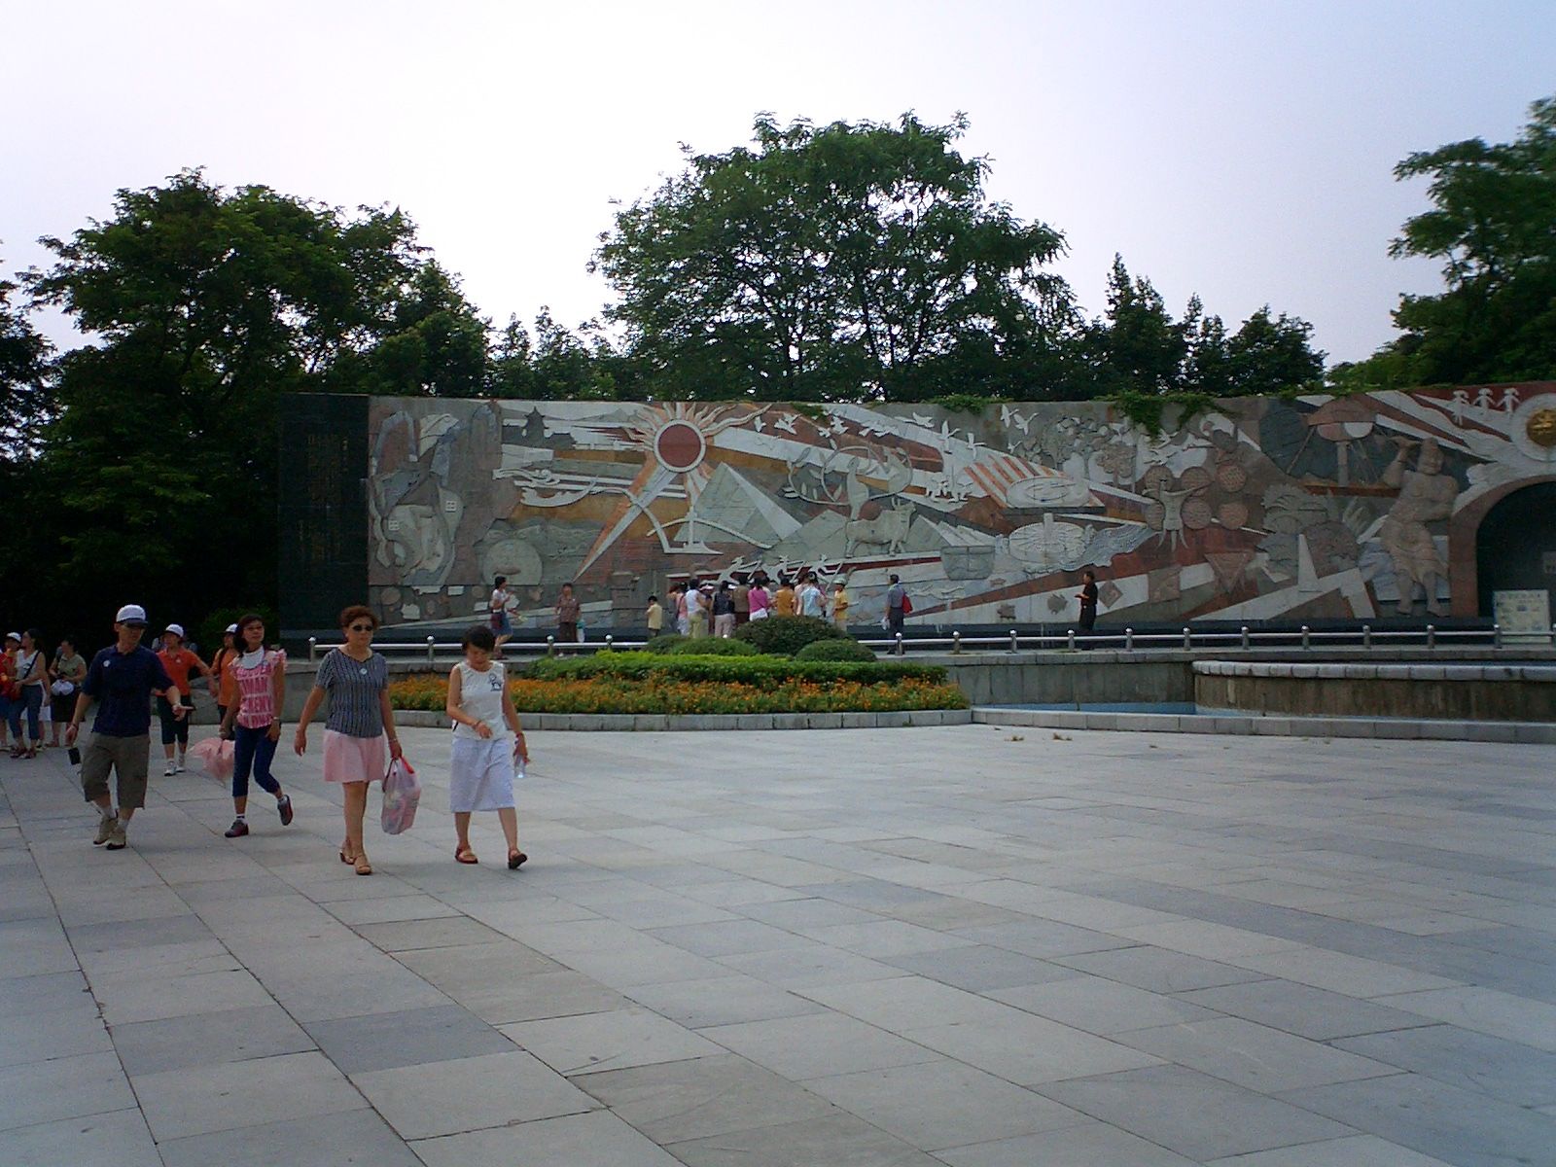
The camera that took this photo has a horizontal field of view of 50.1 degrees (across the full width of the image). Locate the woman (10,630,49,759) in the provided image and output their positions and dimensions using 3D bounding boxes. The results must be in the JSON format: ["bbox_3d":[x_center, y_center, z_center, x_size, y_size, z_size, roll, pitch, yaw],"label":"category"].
[{"bbox_3d":[-9.492,1.411,21.100,0.500,1.580,0.420,-1,-2,25],"label":"woman"}]

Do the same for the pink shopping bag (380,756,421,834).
[{"bbox_3d":[-2.326,1.304,10.250,0.260,0.480,0.200,0,-2,-20],"label":"pink shopping bag"}]

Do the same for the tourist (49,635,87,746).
[{"bbox_3d":[-9.775,1.498,22.900,0.500,1.520,0.360,-1,-2,6],"label":"tourist"}]

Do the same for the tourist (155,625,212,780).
[{"bbox_3d":[-6.378,1.256,17.900,0.620,1.630,0.420,-1,-2,0],"label":"tourist"}]

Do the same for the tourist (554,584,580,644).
[{"bbox_3d":[-4.527,0.772,35.800,0.520,1.560,0.320,0,-2,-7],"label":"tourist"}]

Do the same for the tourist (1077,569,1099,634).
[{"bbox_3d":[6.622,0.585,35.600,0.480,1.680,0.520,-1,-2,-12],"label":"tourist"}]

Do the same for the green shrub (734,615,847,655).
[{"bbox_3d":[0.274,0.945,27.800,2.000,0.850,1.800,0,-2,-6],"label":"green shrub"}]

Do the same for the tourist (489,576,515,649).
[{"bbox_3d":[-5.347,0.673,32.300,0.550,1.610,0.500,-1,-2,-3],"label":"tourist"}]

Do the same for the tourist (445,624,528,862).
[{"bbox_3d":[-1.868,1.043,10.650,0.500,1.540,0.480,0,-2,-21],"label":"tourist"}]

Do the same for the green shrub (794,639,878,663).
[{"bbox_3d":[1.042,1.348,30.000,1.530,0.720,1.450,-1,-2,0],"label":"green shrub"}]

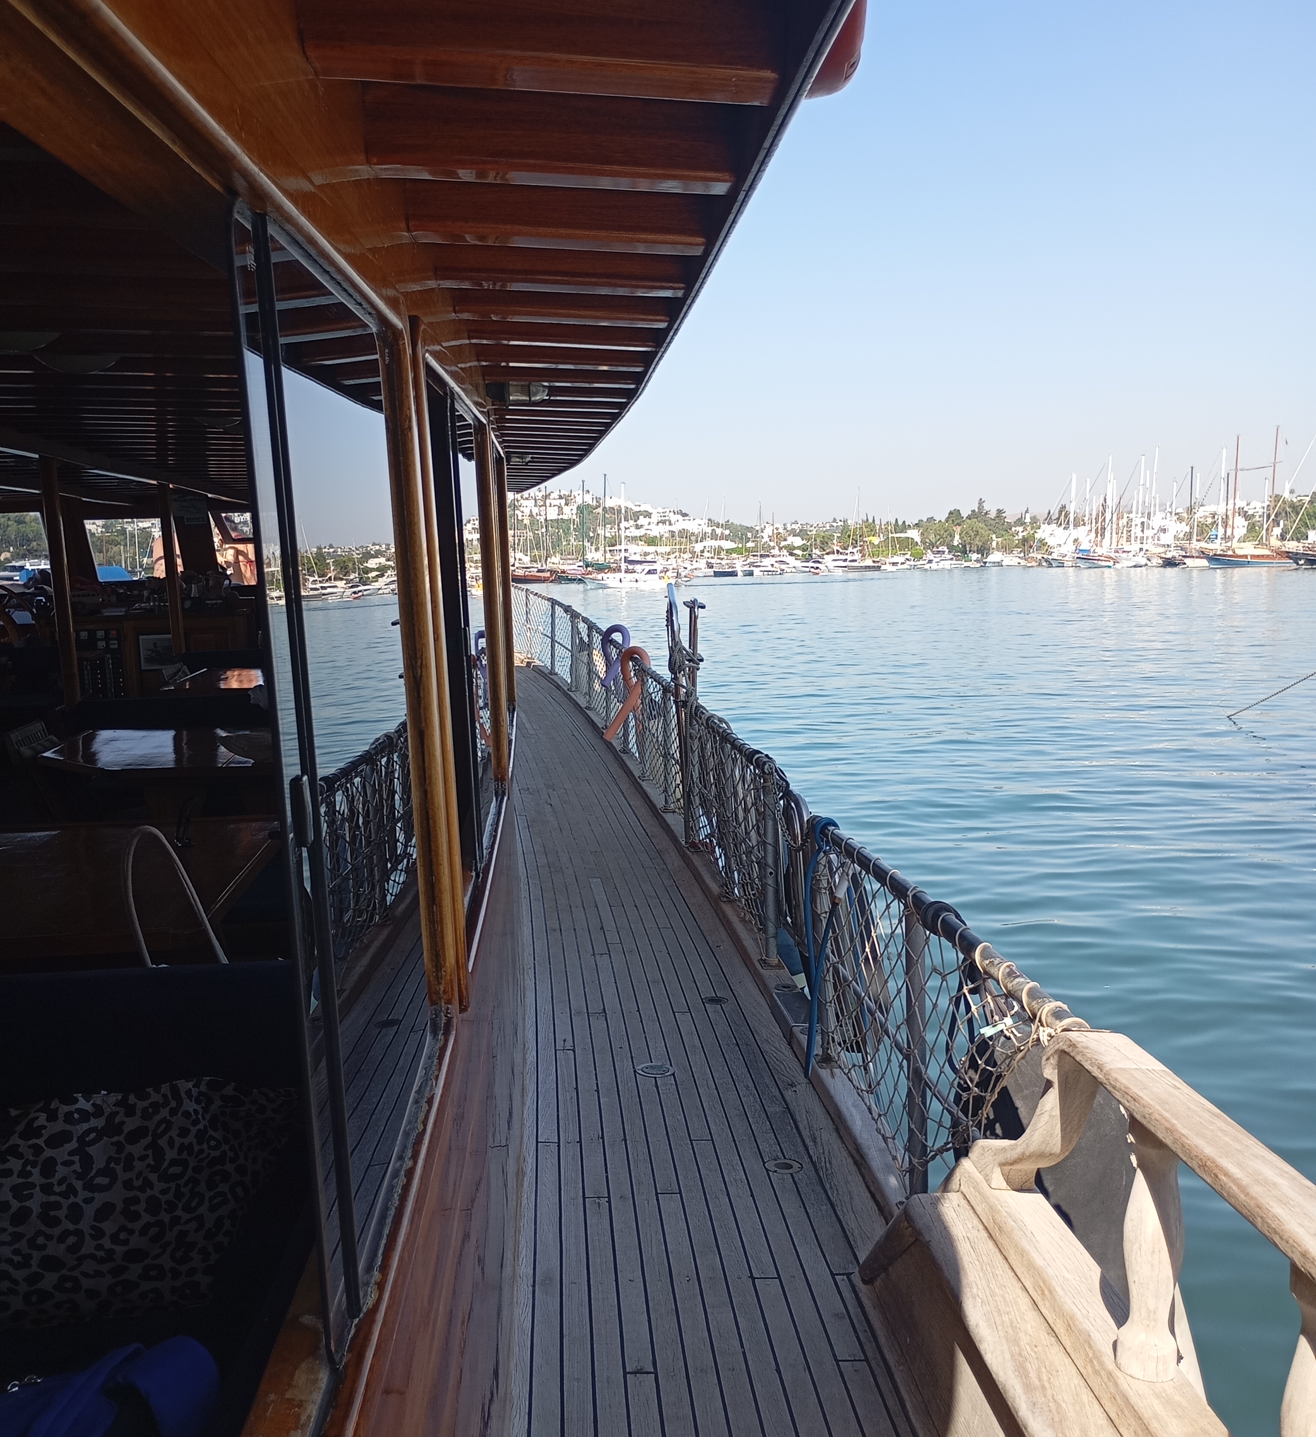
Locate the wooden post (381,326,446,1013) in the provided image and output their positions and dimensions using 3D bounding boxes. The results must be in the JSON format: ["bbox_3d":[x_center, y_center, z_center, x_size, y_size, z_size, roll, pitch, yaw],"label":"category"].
[{"bbox_3d":[-0.274,-0.050,1.646,0.042,0.794,0.042,-3,6,-3],"label":"wooden post"}]

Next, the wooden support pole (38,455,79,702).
[{"bbox_3d":[-2.276,-0.132,5.492,0.065,1.750,0.065,-3,6,-3],"label":"wooden support pole"}]

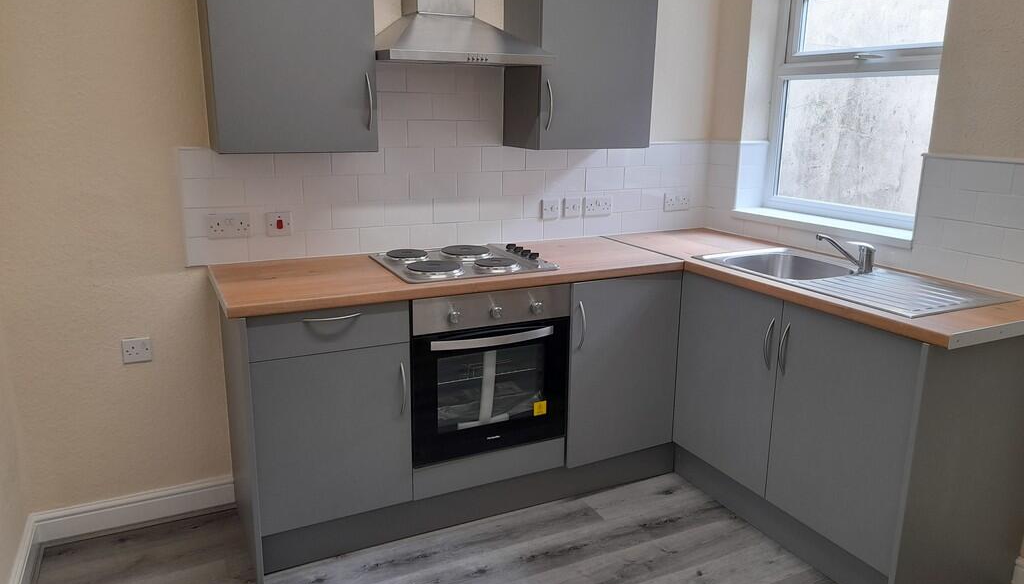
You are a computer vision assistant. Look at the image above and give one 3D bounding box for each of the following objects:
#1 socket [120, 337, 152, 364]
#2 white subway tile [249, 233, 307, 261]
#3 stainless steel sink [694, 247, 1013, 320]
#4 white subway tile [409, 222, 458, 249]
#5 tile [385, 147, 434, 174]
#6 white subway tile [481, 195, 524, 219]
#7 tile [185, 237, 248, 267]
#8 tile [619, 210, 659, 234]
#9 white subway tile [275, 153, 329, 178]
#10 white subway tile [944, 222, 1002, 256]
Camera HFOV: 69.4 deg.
[{"bbox_3d":[-1.296,0.203,2.558,0.086,0.086,0.015,-6,15,-26],"label":"socket"},{"bbox_3d":[-0.861,-0.168,2.725,0.200,0.100,0.009,-6,17,-25],"label":"white subway tile"},{"bbox_3d":[1.133,0.016,2.586,0.505,0.150,0.935,-6,16,-26],"label":"stainless steel sink"},{"bbox_3d":[-0.313,-0.227,2.967,0.200,0.098,0.010,-6,15,-26],"label":"white subway tile"},{"bbox_3d":[-0.396,-0.510,2.866,0.200,0.100,0.009,-6,17,-25],"label":"tile"},{"bbox_3d":[-0.042,-0.353,3.089,0.200,0.100,0.009,-6,17,-25],"label":"white subway tile"},{"bbox_3d":[-1.044,-0.147,2.626,0.202,0.100,0.010,-6,15,-25],"label":"tile"},{"bbox_3d":[0.589,-0.322,3.414,0.200,0.100,0.010,-6,15,-26],"label":"tile"},{"bbox_3d":[-0.759,-0.471,2.689,0.200,0.100,0.010,-6,15,-26],"label":"white subway tile"},{"bbox_3d":[1.516,-0.179,2.432,0.010,0.100,0.200,-6,15,-26],"label":"white subway tile"}]

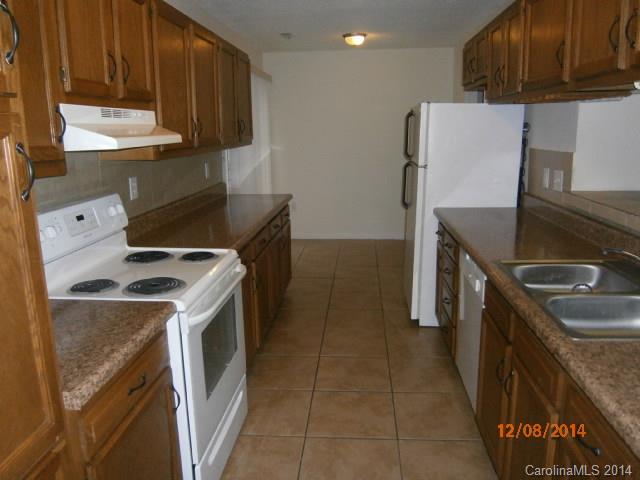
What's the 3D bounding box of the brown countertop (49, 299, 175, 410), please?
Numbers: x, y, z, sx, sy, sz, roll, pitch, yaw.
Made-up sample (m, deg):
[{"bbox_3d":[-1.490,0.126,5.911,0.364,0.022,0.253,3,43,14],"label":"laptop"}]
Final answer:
[{"bbox_3d":[-0.826,0.304,1.426,0.620,0.040,0.590,1,13,5],"label":"brown countertop"}]

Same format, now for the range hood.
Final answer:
[{"bbox_3d":[-0.882,-0.452,1.931,0.410,0.148,0.745,1,13,5],"label":"range hood"}]

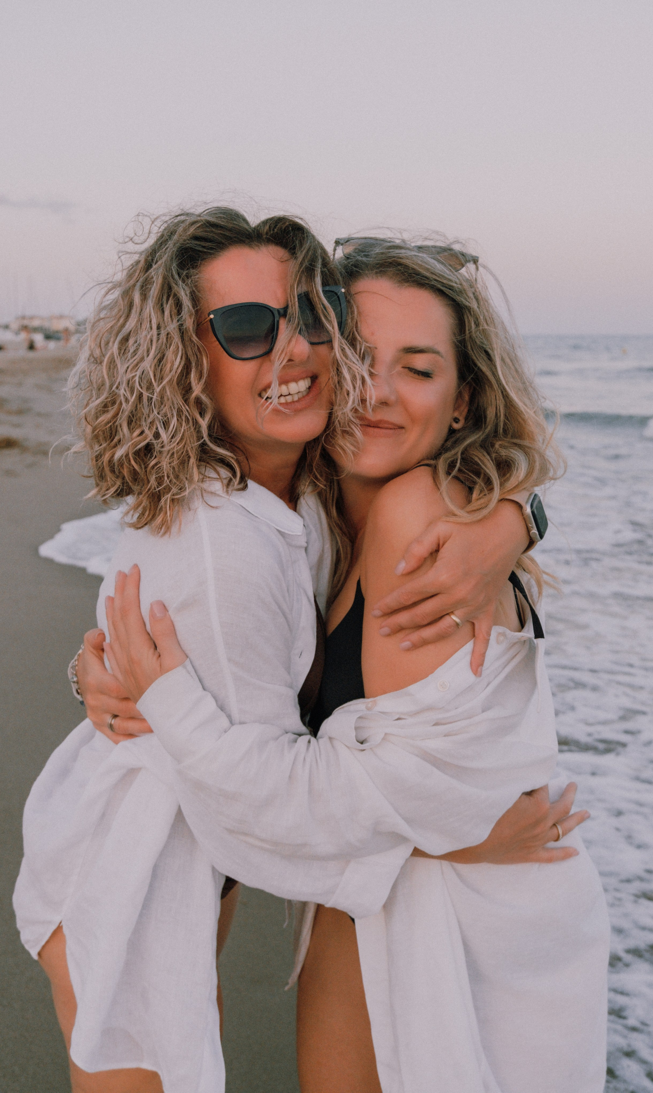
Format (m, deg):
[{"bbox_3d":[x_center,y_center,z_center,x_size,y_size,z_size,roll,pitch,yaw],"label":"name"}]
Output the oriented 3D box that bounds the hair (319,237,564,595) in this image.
[{"bbox_3d":[0.117,-0.132,1.140,0.240,0.350,0.230,9,11,21],"label":"hair"}]

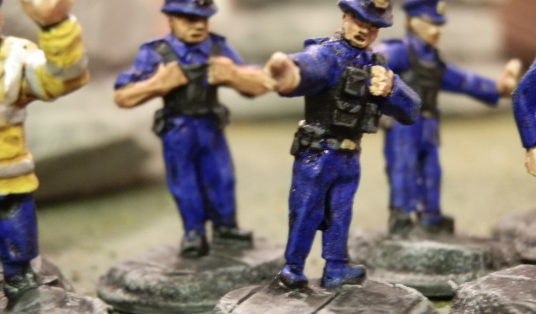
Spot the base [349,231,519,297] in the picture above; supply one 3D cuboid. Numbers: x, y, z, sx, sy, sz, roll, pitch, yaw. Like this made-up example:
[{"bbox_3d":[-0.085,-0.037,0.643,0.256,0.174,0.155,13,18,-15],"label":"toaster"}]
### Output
[{"bbox_3d":[0.022,0.013,0.128,0.023,0.006,0.023,0,6,0],"label":"base"}]

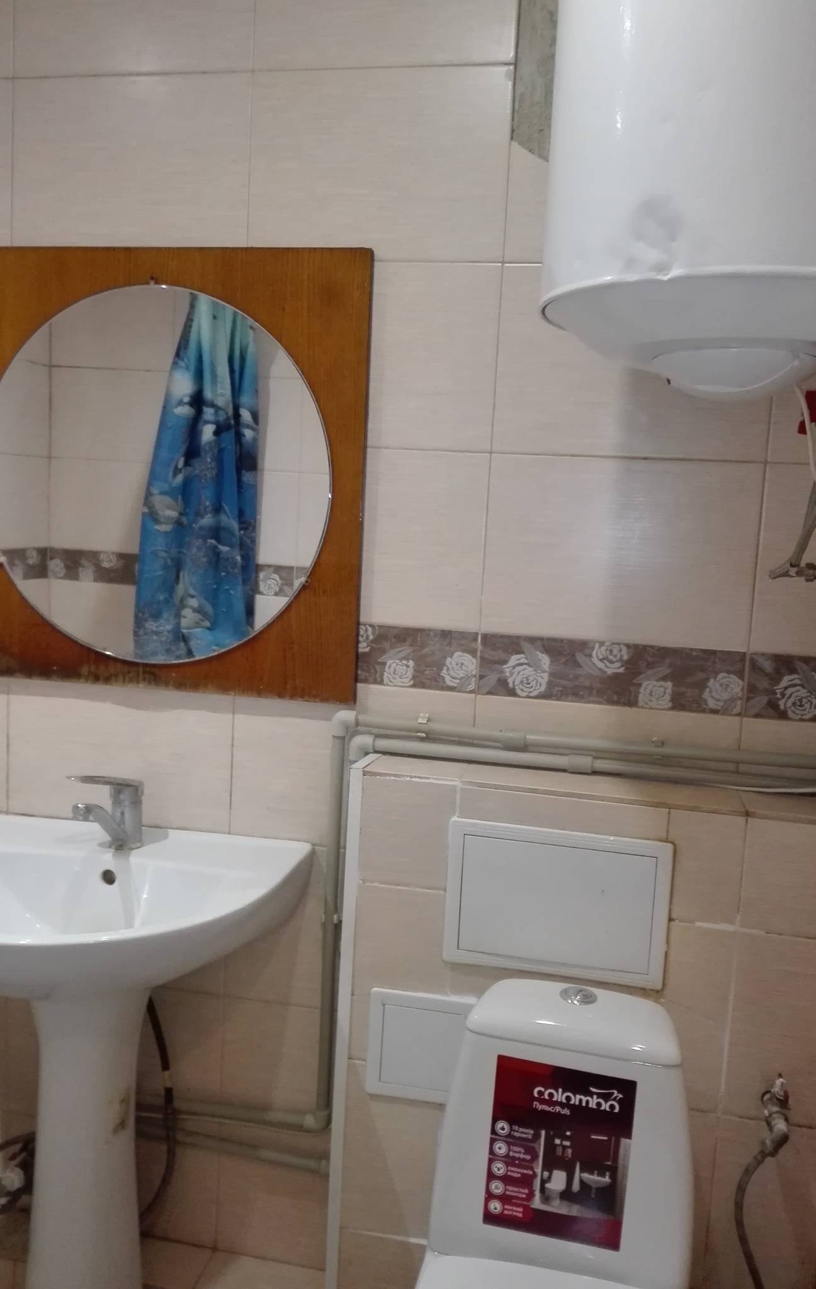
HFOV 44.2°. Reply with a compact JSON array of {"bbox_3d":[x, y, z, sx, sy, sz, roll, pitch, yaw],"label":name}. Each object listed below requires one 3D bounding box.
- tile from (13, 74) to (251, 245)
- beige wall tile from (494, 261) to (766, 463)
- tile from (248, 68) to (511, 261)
[{"bbox_3d":[-0.441,-0.754,1.596,0.399,0.276,0.009,4,7,10],"label":"tile"},{"bbox_3d":[0.334,-0.419,1.490,0.399,0.276,0.009,4,7,10],"label":"beige wall tile"},{"bbox_3d":[-0.046,-0.725,1.526,0.399,0.276,0.009,4,7,10],"label":"tile"}]

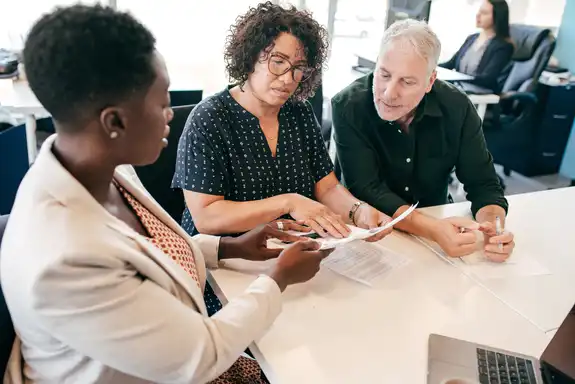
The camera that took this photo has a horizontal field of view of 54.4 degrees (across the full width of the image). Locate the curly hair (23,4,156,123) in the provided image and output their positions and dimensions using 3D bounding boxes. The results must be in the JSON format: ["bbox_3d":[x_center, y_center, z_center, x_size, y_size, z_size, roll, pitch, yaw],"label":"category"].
[{"bbox_3d":[-0.319,-0.206,0.910,0.210,0.190,0.180,-2,21,-40],"label":"curly hair"}]

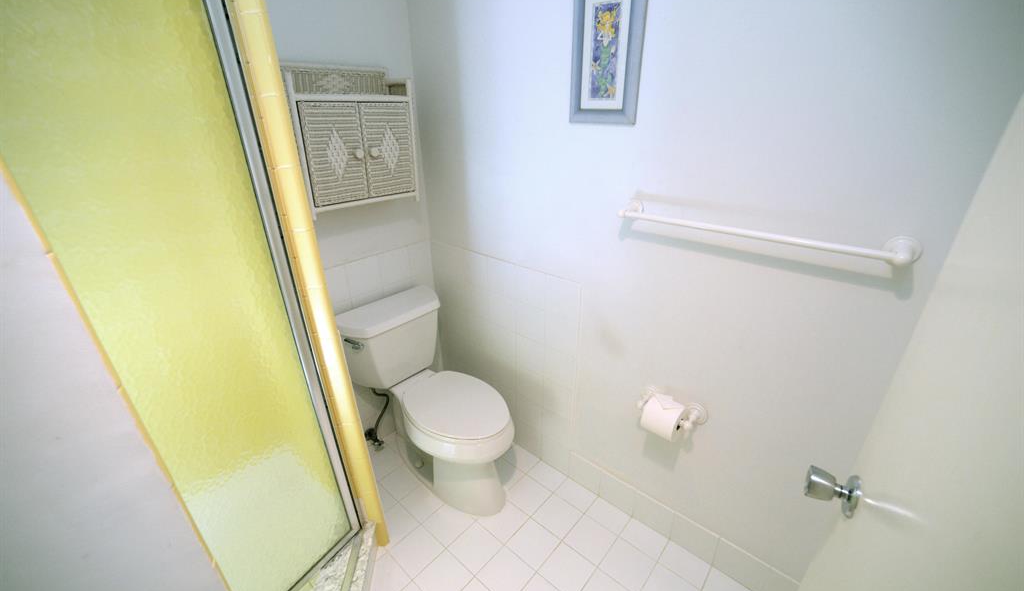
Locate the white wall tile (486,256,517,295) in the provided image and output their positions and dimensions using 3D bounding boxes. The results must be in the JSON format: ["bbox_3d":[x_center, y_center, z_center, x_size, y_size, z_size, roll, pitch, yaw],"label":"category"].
[{"bbox_3d":[-0.040,-0.071,1.714,0.152,0.154,0.010,17,28,39],"label":"white wall tile"}]

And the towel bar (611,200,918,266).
[{"bbox_3d":[0.576,-0.167,1.005,0.674,0.064,0.100,20,30,37],"label":"towel bar"}]

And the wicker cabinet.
[{"bbox_3d":[-0.594,-0.578,1.472,0.180,0.508,0.451,18,29,38],"label":"wicker cabinet"}]

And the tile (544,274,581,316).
[{"bbox_3d":[0.189,0.004,1.525,0.152,0.153,0.010,17,28,39],"label":"tile"}]

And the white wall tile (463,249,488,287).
[{"bbox_3d":[-0.154,-0.108,1.809,0.152,0.154,0.010,17,28,39],"label":"white wall tile"}]

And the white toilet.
[{"bbox_3d":[-0.308,0.459,1.712,0.769,0.735,0.502,17,28,39],"label":"white toilet"}]

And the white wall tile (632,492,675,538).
[{"bbox_3d":[0.539,0.848,1.539,0.152,0.146,0.010,18,29,38],"label":"white wall tile"}]

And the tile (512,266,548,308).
[{"bbox_3d":[0.074,-0.027,1.610,0.152,0.151,0.010,18,29,38],"label":"tile"}]

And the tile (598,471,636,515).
[{"bbox_3d":[0.430,0.800,1.621,0.152,0.142,0.010,17,28,39],"label":"tile"}]

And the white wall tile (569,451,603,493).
[{"bbox_3d":[0.311,0.773,1.724,0.143,0.146,0.010,18,29,38],"label":"white wall tile"}]

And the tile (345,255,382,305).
[{"bbox_3d":[-0.637,-0.081,1.759,0.010,0.154,0.157,18,29,38],"label":"tile"}]

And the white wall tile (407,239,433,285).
[{"bbox_3d":[-0.442,-0.174,1.963,0.010,0.154,0.113,18,29,38],"label":"white wall tile"}]

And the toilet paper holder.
[{"bbox_3d":[0.516,0.381,1.308,0.217,0.083,0.088,18,29,38],"label":"toilet paper holder"}]

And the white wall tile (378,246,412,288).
[{"bbox_3d":[-0.532,-0.131,1.869,0.010,0.154,0.156,18,29,38],"label":"white wall tile"}]

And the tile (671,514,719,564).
[{"bbox_3d":[0.659,0.872,1.430,0.152,0.141,0.010,17,28,39],"label":"tile"}]

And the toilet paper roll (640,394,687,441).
[{"bbox_3d":[0.487,0.392,1.274,0.103,0.113,0.113,17,28,39],"label":"toilet paper roll"}]

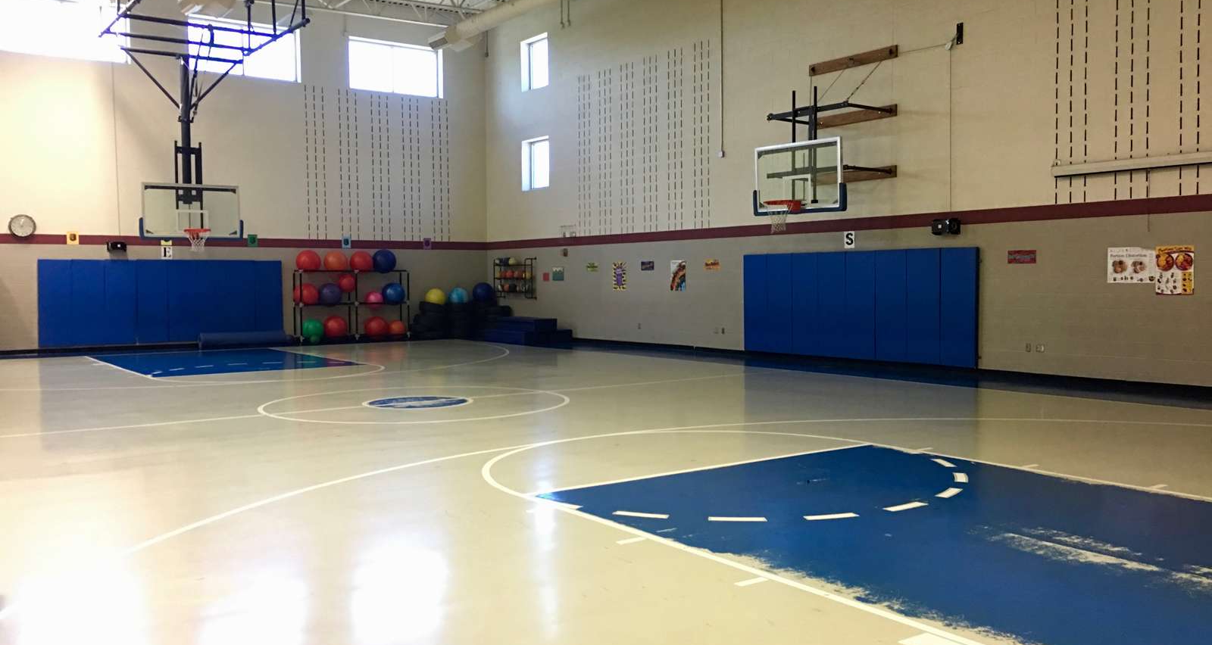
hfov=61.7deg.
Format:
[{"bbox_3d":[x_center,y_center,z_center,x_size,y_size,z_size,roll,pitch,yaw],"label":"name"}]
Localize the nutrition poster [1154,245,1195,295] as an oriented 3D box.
[{"bbox_3d":[7.084,-0.642,12.644,0.010,0.600,0.460,-2,3,-36],"label":"nutrition poster"}]

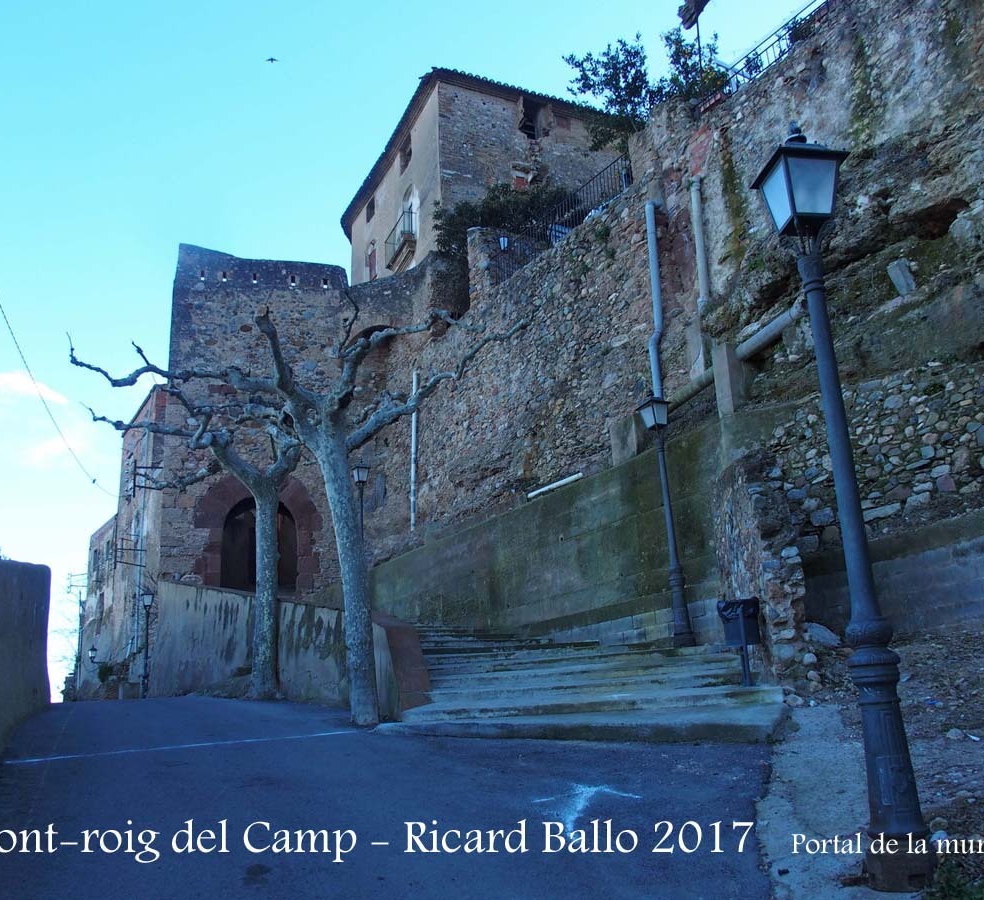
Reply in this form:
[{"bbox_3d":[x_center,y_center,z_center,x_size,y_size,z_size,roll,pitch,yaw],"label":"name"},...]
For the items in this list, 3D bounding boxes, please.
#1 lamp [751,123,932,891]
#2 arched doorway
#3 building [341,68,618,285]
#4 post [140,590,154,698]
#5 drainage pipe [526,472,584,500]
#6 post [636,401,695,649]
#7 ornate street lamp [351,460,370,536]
[{"bbox_3d":[1.805,0.076,5.029,0.410,4.020,0.410,0,-16,-9],"label":"lamp"},{"bbox_3d":[-8.601,3.556,36.008,2.718,3.581,0.600,2,-16,-14],"label":"arched doorway"},{"bbox_3d":[-0.517,-8.718,45.511,9.800,11.300,13.529,5,-17,-24],"label":"building"},{"bbox_3d":[-12.157,6.900,34.070,0.420,4.000,0.420,5,-17,-23],"label":"post"},{"bbox_3d":[1.205,0.700,18.775,0.090,0.090,2.130,5,-16,-25],"label":"drainage pipe"},{"bbox_3d":[2.694,1.067,14.900,0.420,4.000,0.420,4,-17,-22],"label":"post"},{"bbox_3d":[-3.707,2.202,27.570,0.420,4.000,0.420,11,-20,-40],"label":"ornate street lamp"}]

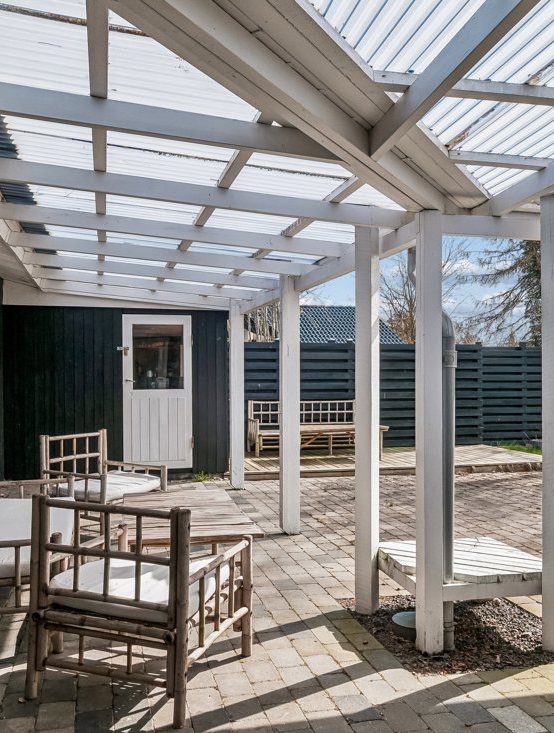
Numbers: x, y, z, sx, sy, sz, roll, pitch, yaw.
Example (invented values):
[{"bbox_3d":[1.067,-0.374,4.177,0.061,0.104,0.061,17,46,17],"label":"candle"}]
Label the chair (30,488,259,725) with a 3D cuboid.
[{"bbox_3d":[-0.574,0.950,2.845,0.720,0.826,0.720,0,-1,19],"label":"chair"}]

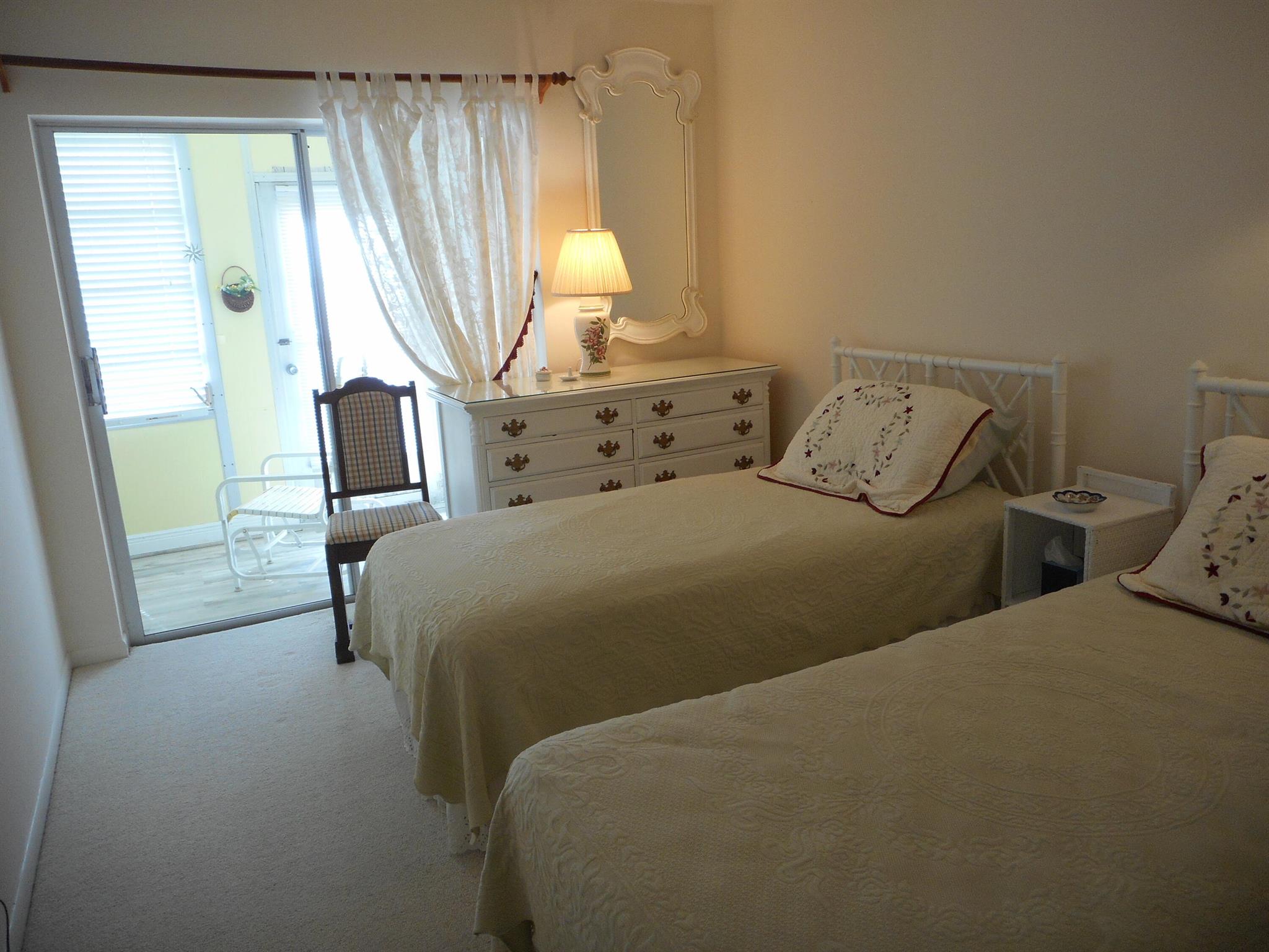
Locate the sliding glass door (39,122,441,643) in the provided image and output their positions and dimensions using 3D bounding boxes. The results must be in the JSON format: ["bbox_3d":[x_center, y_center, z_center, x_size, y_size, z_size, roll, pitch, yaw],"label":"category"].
[{"bbox_3d":[-1.263,-0.412,3.839,1.829,1.966,0.109,-9,14,-26],"label":"sliding glass door"}]

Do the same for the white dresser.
[{"bbox_3d":[-0.081,0.029,3.995,1.420,0.917,0.553,-9,14,-26],"label":"white dresser"}]

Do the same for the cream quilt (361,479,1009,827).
[{"bbox_3d":[0.150,0.372,2.949,1.897,0.512,1.078,-9,14,-26],"label":"cream quilt"}]

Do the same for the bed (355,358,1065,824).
[{"bbox_3d":[0.199,0.190,2.930,2.020,1.046,1.106,-9,14,-26],"label":"bed"}]

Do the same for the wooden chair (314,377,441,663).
[{"bbox_3d":[-0.988,0.140,3.537,0.457,0.996,0.505,-7,13,-18],"label":"wooden chair"}]

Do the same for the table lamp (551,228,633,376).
[{"bbox_3d":[-0.180,-0.736,3.924,0.378,0.614,0.378,-3,13,1],"label":"table lamp"}]

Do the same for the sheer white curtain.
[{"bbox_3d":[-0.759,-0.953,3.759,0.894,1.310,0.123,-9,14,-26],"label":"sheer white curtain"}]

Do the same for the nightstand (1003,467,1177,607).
[{"bbox_3d":[1.301,0.366,2.679,0.341,0.703,0.317,-9,14,-26],"label":"nightstand"}]

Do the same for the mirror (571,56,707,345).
[{"bbox_3d":[0.038,-1.249,4.153,0.610,1.276,0.061,-9,14,-26],"label":"mirror"}]

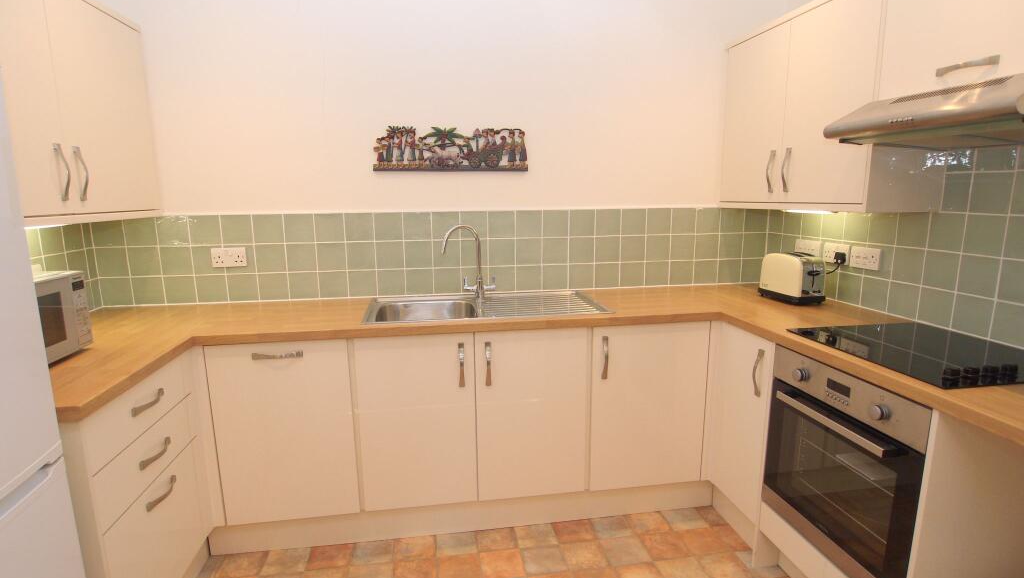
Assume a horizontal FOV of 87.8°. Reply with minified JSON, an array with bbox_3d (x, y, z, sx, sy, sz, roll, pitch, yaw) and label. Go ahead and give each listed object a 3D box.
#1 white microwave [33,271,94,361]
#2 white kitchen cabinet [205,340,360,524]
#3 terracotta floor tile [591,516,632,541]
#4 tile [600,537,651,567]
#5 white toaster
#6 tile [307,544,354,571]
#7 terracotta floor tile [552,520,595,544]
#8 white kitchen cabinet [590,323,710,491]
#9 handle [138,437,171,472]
[{"bbox_3d":[-1.518,0.110,1.496,0.350,0.256,0.455,-2,10,-8],"label":"white microwave"},{"bbox_3d":[-0.894,0.494,2.283,0.500,0.715,0.570,-2,11,-9],"label":"white kitchen cabinet"},{"bbox_3d":[0.429,1.019,2.284,0.157,0.010,0.153,-2,10,-9],"label":"terracotta floor tile"},{"bbox_3d":[0.454,1.046,2.126,0.157,0.010,0.156,-2,10,-9],"label":"tile"},{"bbox_3d":[1.233,-0.053,2.351,0.148,0.197,0.258,-3,10,-15],"label":"white toaster"},{"bbox_3d":[-0.720,1.066,2.108,0.164,0.010,0.146,-2,11,-9],"label":"tile"},{"bbox_3d":[0.259,1.018,2.238,0.160,0.010,0.148,-2,10,-9],"label":"terracotta floor tile"},{"bbox_3d":[0.533,0.446,2.490,0.500,0.717,0.560,-2,10,-8],"label":"white kitchen cabinet"},{"bbox_3d":[-1.074,0.502,1.625,0.027,0.024,0.174,-2,10,-8],"label":"handle"}]

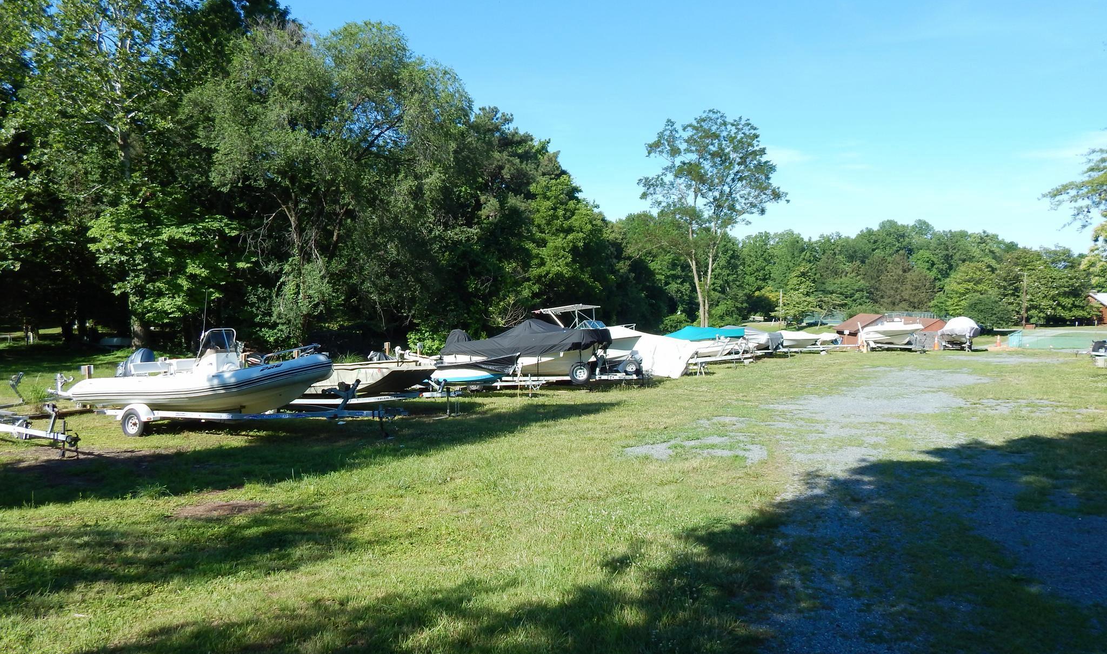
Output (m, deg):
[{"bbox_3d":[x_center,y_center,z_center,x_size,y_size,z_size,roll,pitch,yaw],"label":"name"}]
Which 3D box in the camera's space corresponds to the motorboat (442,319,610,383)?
[{"bbox_3d":[-0.760,0.670,22.400,5.400,1.850,2.200,-2,-1,20],"label":"motorboat"}]

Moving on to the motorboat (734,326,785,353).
[{"bbox_3d":[11.300,0.800,42.000,5.000,1.550,2.100,0,0,15],"label":"motorboat"}]

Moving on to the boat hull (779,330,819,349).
[{"bbox_3d":[15.300,0.810,47.000,4.900,1.250,2.000,0,0,15],"label":"boat hull"}]

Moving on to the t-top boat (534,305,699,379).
[{"bbox_3d":[1.200,0.400,28.000,6.800,2.600,2.400,0,0,20],"label":"t-top boat"}]

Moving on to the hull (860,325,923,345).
[{"bbox_3d":[27.800,0.660,58.000,2.200,1.650,5.500,0,0,-43],"label":"hull"}]

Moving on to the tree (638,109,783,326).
[{"bbox_3d":[11.700,-7.500,52.000,10.600,17.000,10.000,0,0,0],"label":"tree"}]

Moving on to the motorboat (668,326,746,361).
[{"bbox_3d":[7.300,0.750,35.200,5.000,1.600,2.100,0,0,15],"label":"motorboat"}]

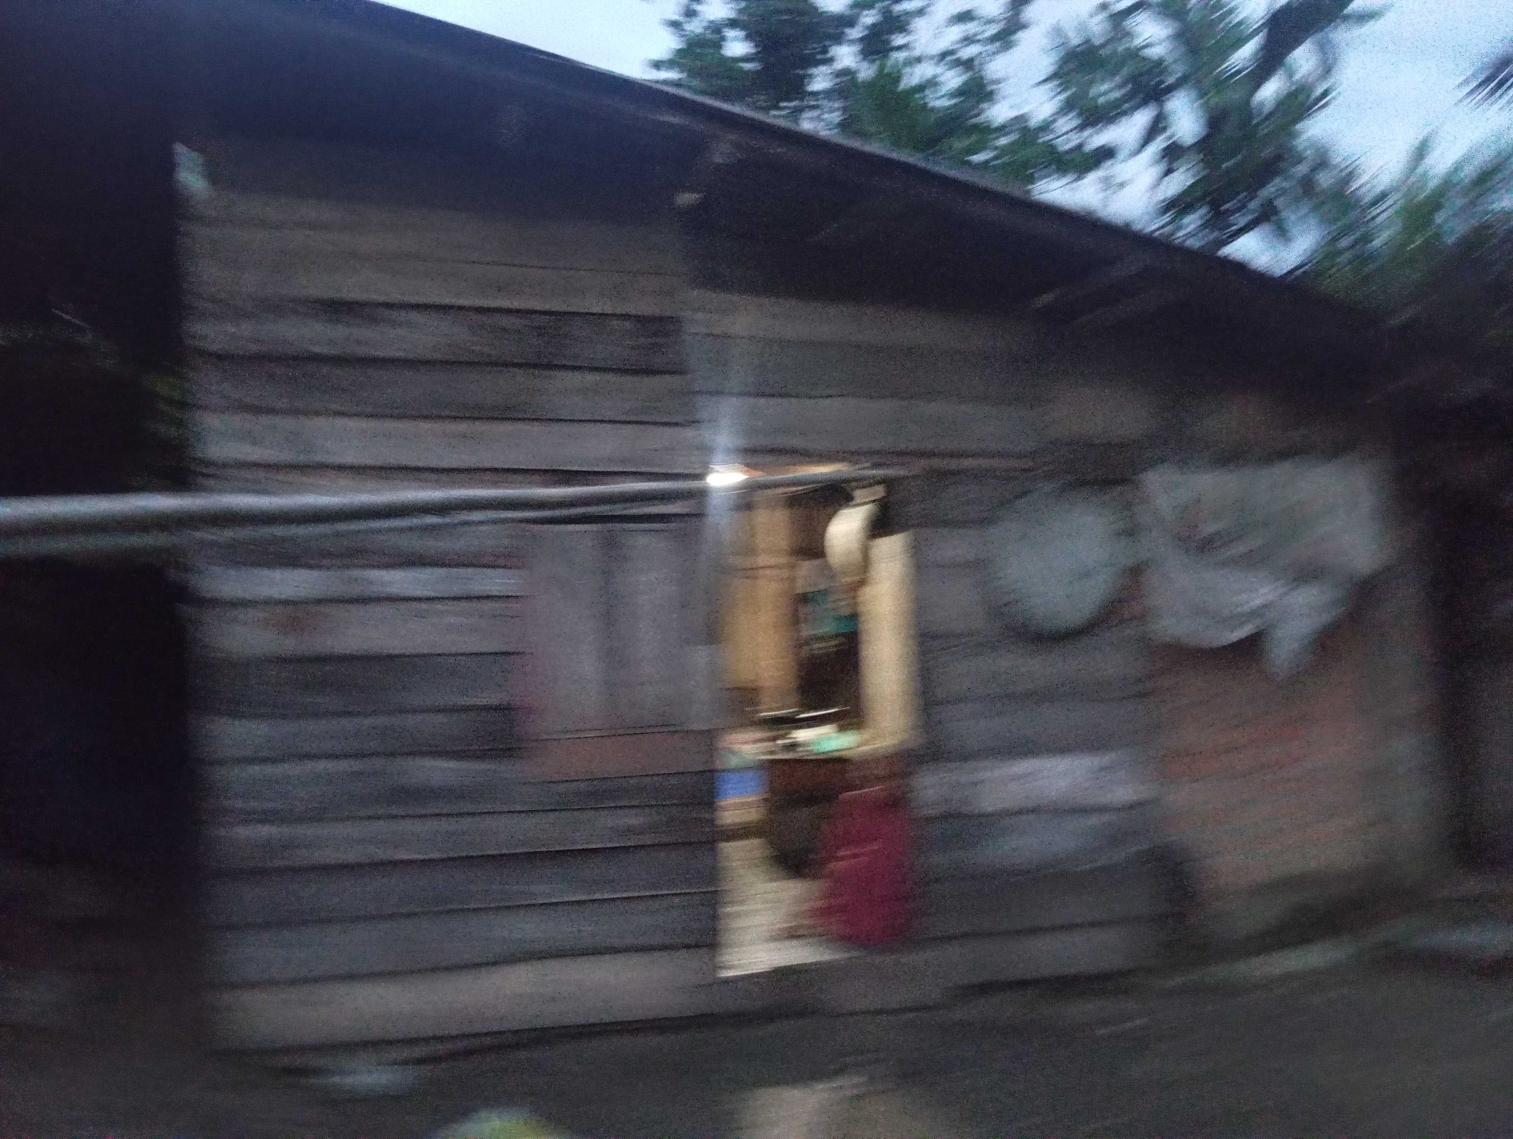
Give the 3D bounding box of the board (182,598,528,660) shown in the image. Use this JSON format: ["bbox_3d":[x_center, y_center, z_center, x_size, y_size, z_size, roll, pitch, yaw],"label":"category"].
[{"bbox_3d":[-1.332,0.198,4.158,1.071,0.200,0.025,0,-2,-14],"label":"board"}]

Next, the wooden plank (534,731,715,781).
[{"bbox_3d":[-0.466,0.662,4.371,0.651,0.150,0.030,0,-3,-15],"label":"wooden plank"}]

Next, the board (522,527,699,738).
[{"bbox_3d":[-0.504,0.216,4.383,0.622,0.771,0.030,0,-3,-15],"label":"board"}]

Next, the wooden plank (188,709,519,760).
[{"bbox_3d":[-1.333,0.556,4.145,1.037,0.151,0.025,0,-2,-14],"label":"wooden plank"}]

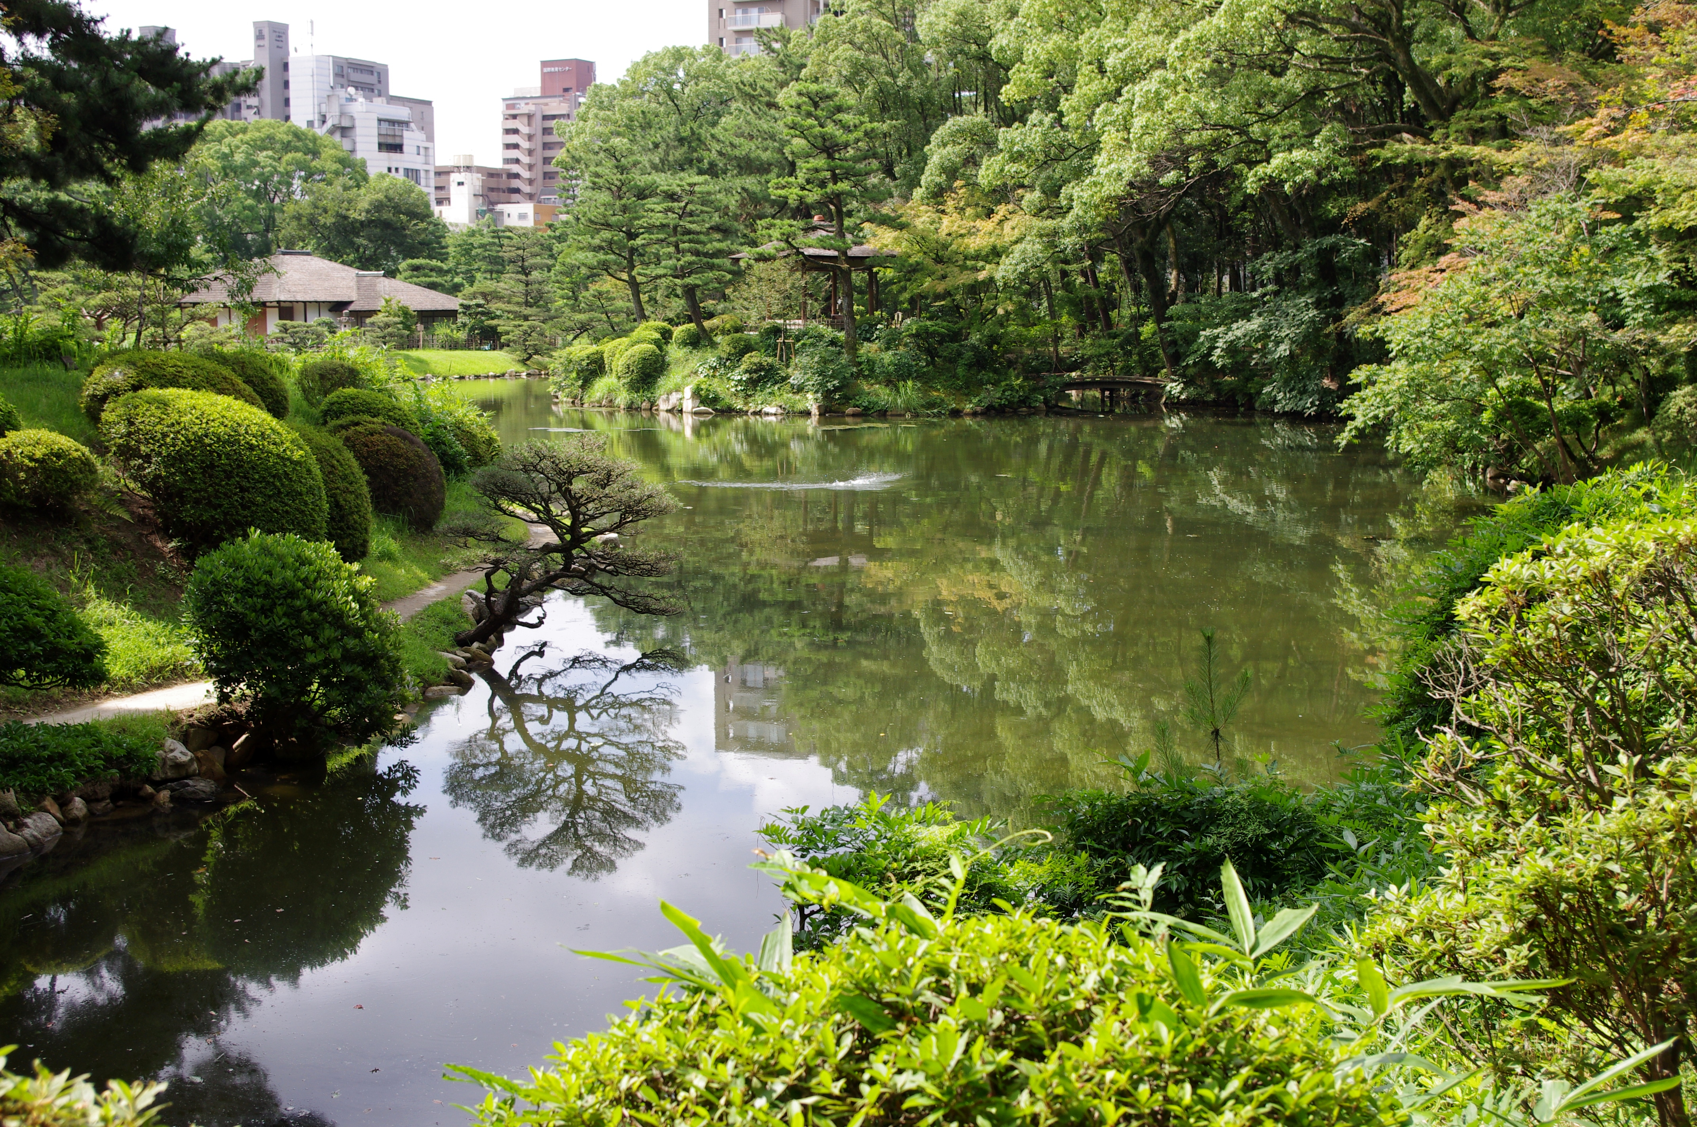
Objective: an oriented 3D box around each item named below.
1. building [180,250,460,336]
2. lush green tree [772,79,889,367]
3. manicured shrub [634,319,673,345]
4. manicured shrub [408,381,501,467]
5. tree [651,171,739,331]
[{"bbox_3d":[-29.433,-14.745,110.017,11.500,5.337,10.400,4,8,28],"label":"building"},{"bbox_3d":[-0.664,-10.993,63.915,3.771,9.045,3.800,0,7,0],"label":"lush green tree"},{"bbox_3d":[-6.717,-7.927,68.147,1.325,0.999,1.350,0,7,0],"label":"manicured shrub"},{"bbox_3d":[-6.368,-2.239,31.979,1.480,1.414,1.500,-2,8,-11],"label":"manicured shrub"},{"bbox_3d":[-5.137,-10.327,66.624,2.993,5.475,3.000,0,7,0],"label":"tree"}]

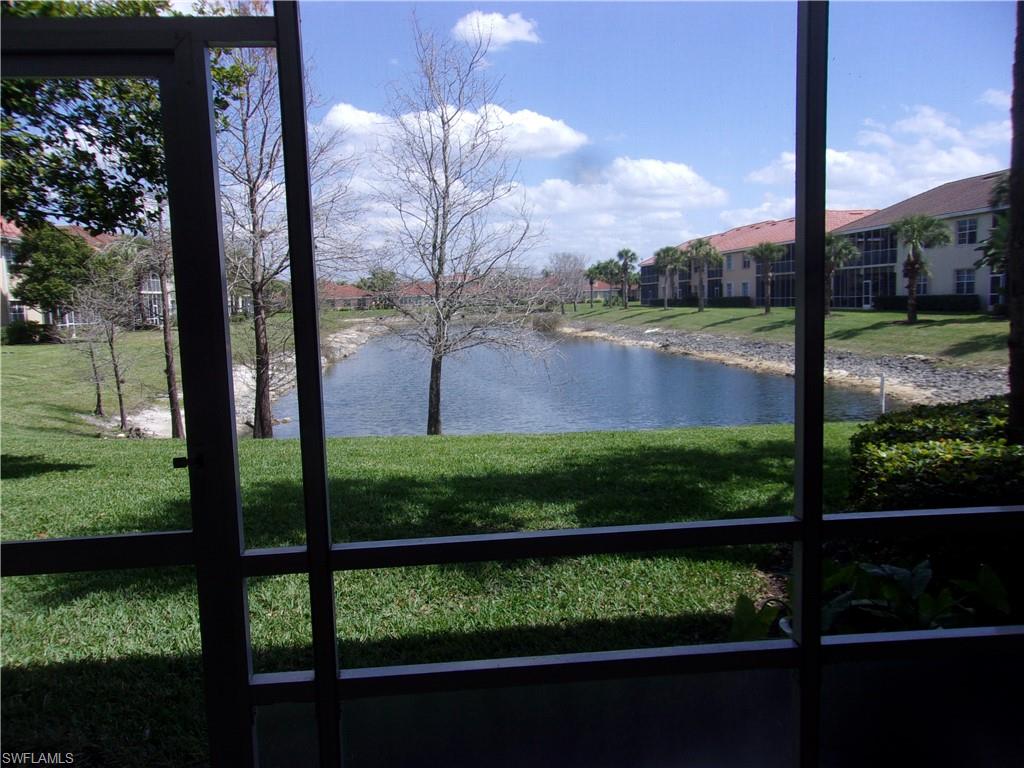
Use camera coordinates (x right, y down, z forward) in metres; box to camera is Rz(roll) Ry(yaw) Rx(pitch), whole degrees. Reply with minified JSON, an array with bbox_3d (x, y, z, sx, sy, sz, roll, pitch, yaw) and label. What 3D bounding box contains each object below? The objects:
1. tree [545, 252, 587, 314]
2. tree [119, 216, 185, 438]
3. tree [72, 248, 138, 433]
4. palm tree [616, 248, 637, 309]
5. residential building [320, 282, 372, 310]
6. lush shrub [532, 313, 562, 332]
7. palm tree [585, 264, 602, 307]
[{"bbox_3d":[6.337,-11.894,94.625,4.900,7.290,4.700,-2,6,-6],"label":"tree"},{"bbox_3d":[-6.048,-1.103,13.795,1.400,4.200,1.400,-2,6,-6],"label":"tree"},{"bbox_3d":[-7.560,-0.829,14.831,1.300,3.490,1.300,-2,6,-6],"label":"tree"},{"bbox_3d":[13.280,-12.195,92.639,2.400,6.960,2.400,-2,6,-6],"label":"palm tree"},{"bbox_3d":[-36.634,-19.138,174.695,12.500,6.090,11.500,-2,6,-6],"label":"residential building"},{"bbox_3d":[3.018,-5.229,67.913,2.500,1.700,2.300,-2,6,-6],"label":"lush shrub"},{"bbox_3d":[10.480,-12.597,102.717,2.300,5.490,2.300,-2,6,-6],"label":"palm tree"}]

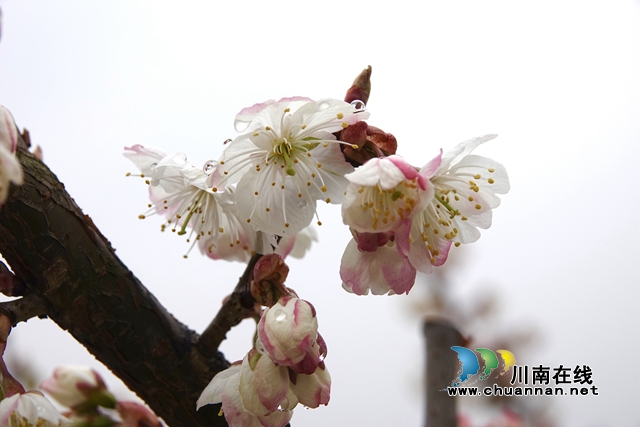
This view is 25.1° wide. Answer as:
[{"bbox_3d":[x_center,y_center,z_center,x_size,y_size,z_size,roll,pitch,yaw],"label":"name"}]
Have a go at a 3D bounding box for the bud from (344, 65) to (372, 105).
[{"bbox_3d":[0.009,-0.029,0.333,0.006,0.011,0.006,19,-3,0],"label":"bud"}]

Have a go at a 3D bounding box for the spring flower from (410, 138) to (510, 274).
[{"bbox_3d":[0.031,-0.002,0.320,0.030,0.031,0.020,13,13,-45],"label":"spring flower"}]

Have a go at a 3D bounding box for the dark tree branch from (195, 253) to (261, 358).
[{"bbox_3d":[-0.021,0.021,0.330,0.006,0.025,0.006,28,-6,0],"label":"dark tree branch"}]

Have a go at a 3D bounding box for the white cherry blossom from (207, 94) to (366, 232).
[{"bbox_3d":[-0.007,-0.011,0.320,0.035,0.030,0.018,0,16,-2],"label":"white cherry blossom"}]

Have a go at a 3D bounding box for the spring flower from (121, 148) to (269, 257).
[{"bbox_3d":[-0.028,-0.003,0.332,0.032,0.029,0.020,-10,28,38],"label":"spring flower"}]

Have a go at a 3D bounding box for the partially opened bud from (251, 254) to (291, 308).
[{"bbox_3d":[-0.011,0.015,0.325,0.008,0.011,0.008,6,-6,0],"label":"partially opened bud"}]

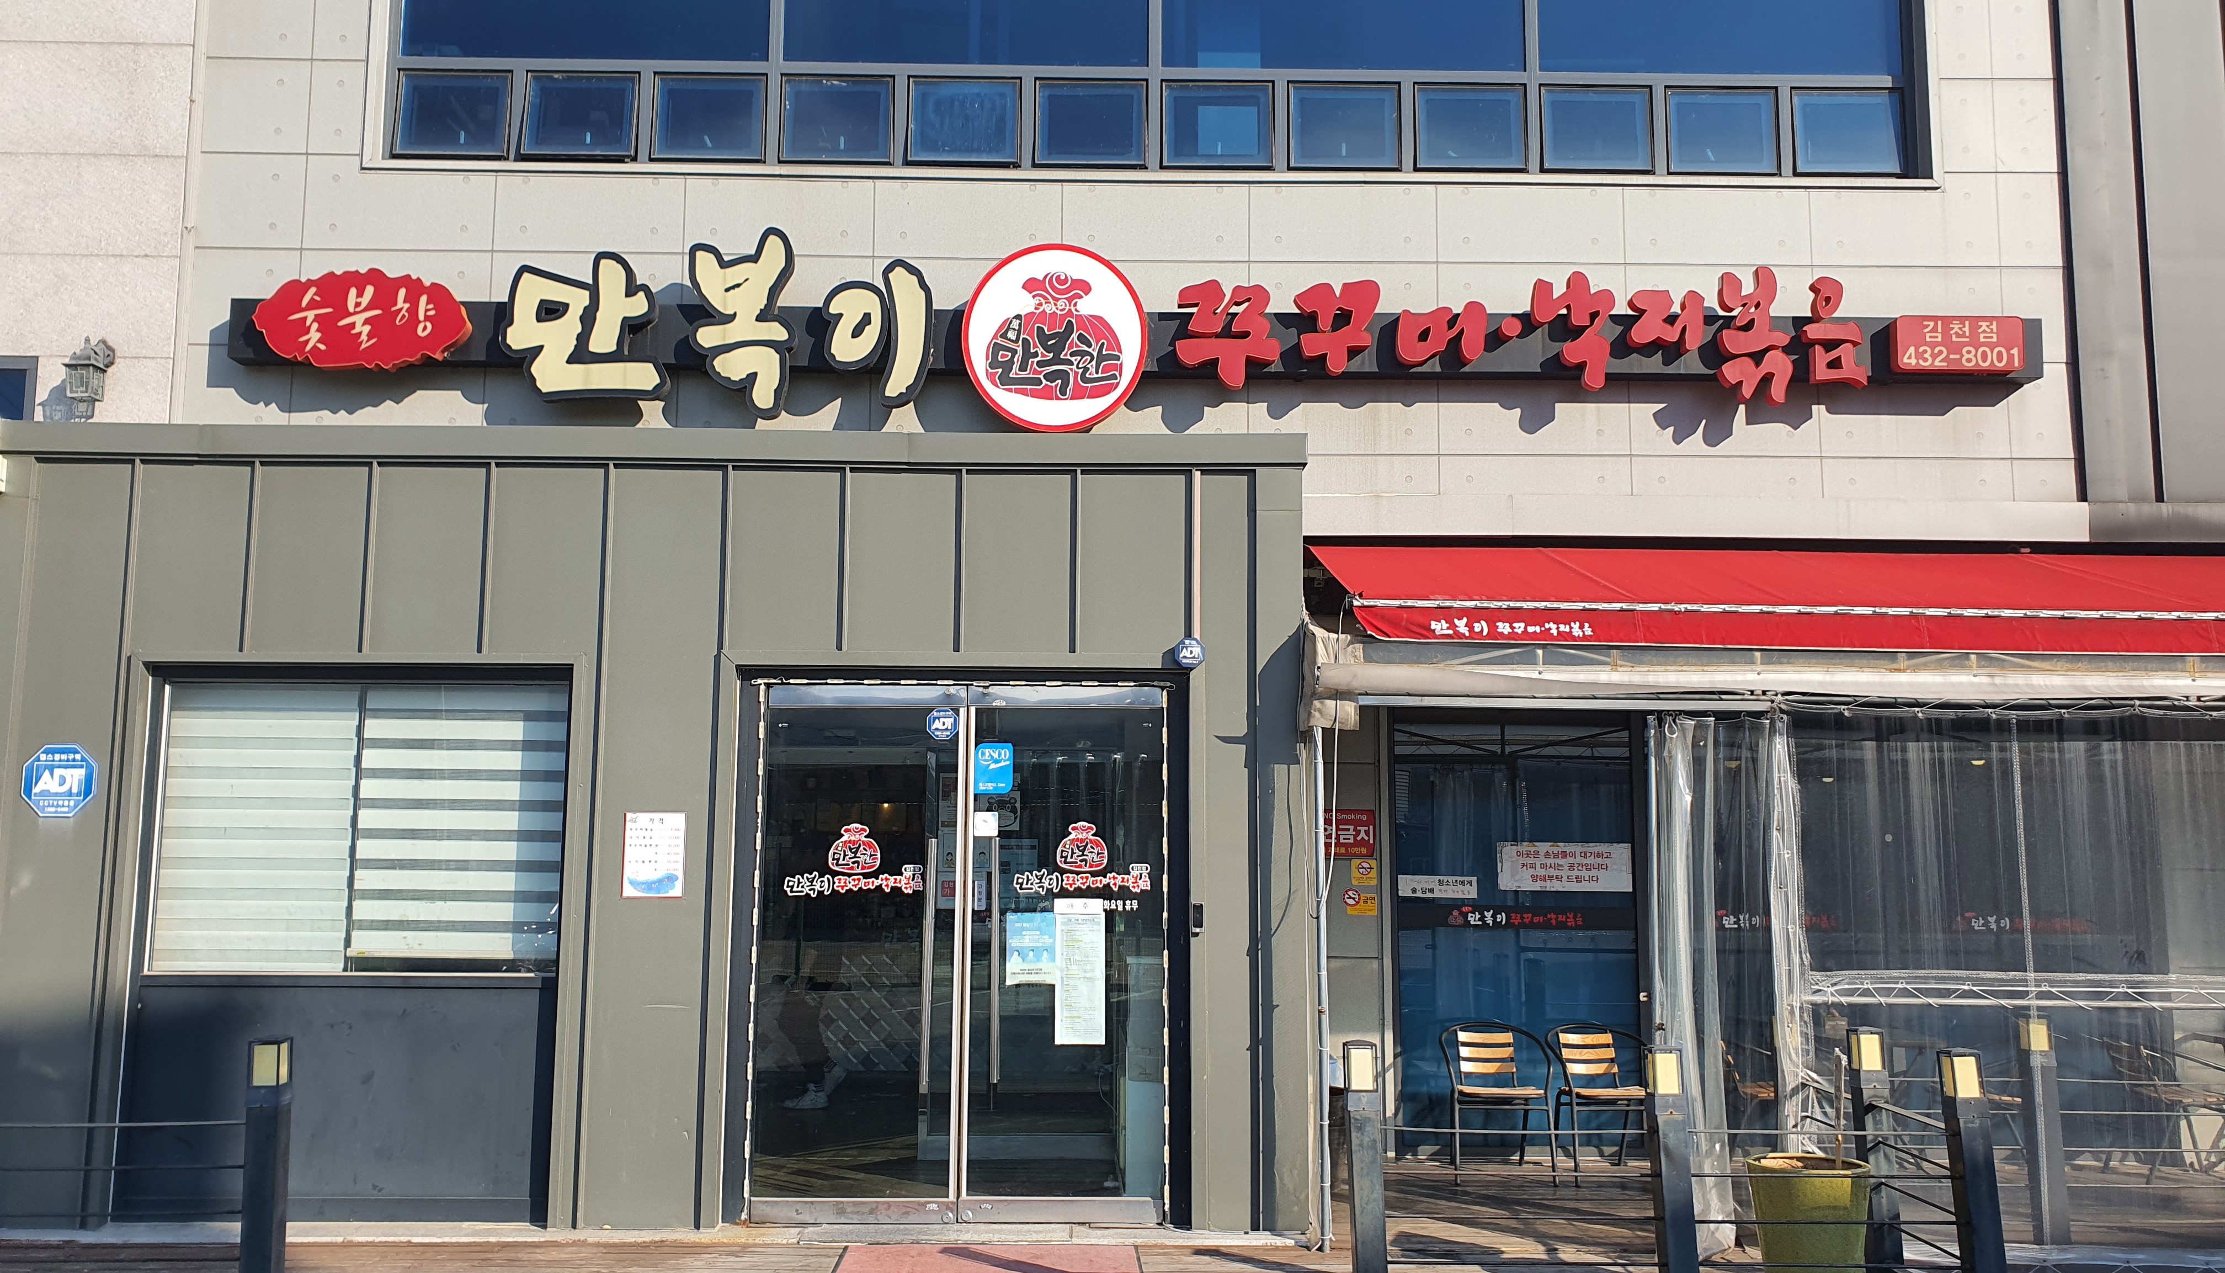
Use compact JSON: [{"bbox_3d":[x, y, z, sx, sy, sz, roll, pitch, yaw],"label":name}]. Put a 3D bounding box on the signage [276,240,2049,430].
[{"bbox_3d":[0.150,-1.518,8.591,9.267,1.012,0.270,1,-7,-1],"label":"signage"}]

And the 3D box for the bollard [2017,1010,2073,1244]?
[{"bbox_3d":[3.994,2.110,7.161,0.105,0.938,0.105,-1,-7,-1],"label":"bollard"}]

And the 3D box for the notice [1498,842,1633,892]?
[{"bbox_3d":[2.438,1.244,8.984,0.721,0.246,0.010,1,-7,-1],"label":"notice"}]

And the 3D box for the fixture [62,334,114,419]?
[{"bbox_3d":[-5.198,-1.293,8.487,0.180,0.455,0.240,1,-7,-1],"label":"fixture"}]

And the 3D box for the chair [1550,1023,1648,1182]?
[{"bbox_3d":[2.507,2.357,8.464,0.525,0.717,0.560,1,-7,-4],"label":"chair"}]

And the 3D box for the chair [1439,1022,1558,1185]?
[{"bbox_3d":[1.943,2.352,8.459,0.525,0.717,0.560,0,-7,1],"label":"chair"}]

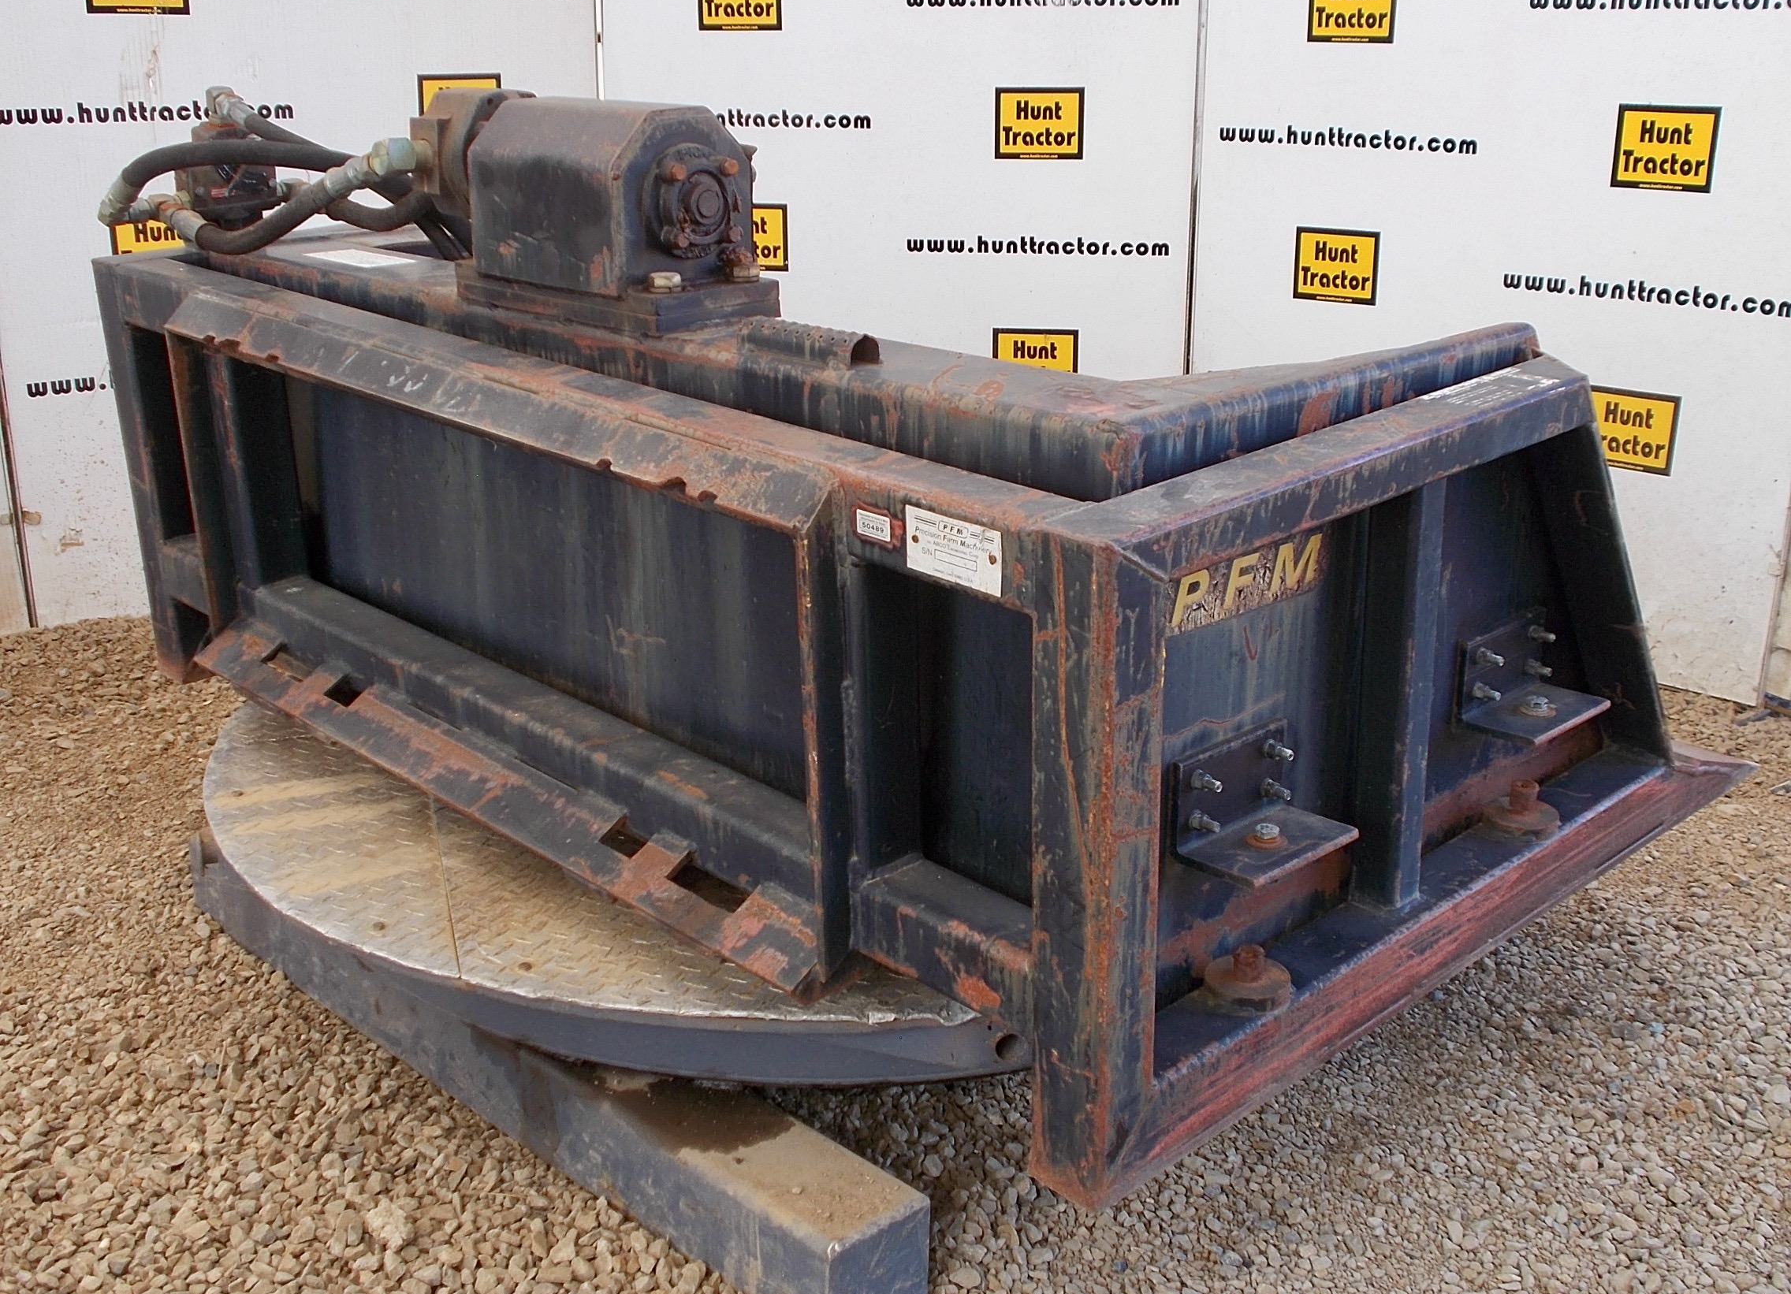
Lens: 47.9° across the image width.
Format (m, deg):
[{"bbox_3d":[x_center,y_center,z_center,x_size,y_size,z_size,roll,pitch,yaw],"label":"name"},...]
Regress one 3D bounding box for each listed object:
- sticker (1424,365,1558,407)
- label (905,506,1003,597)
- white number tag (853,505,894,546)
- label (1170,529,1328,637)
[{"bbox_3d":[0.513,-0.222,1.729,0.150,0.003,0.050,-20,27,-39],"label":"sticker"},{"bbox_3d":[0.043,-0.072,1.506,0.003,0.049,0.100,-20,27,-39],"label":"label"},{"bbox_3d":[-0.016,-0.094,1.565,0.003,0.023,0.044,-20,27,-39],"label":"white number tag"},{"bbox_3d":[0.285,-0.053,1.622,0.203,0.053,0.003,-17,26,-40],"label":"label"}]

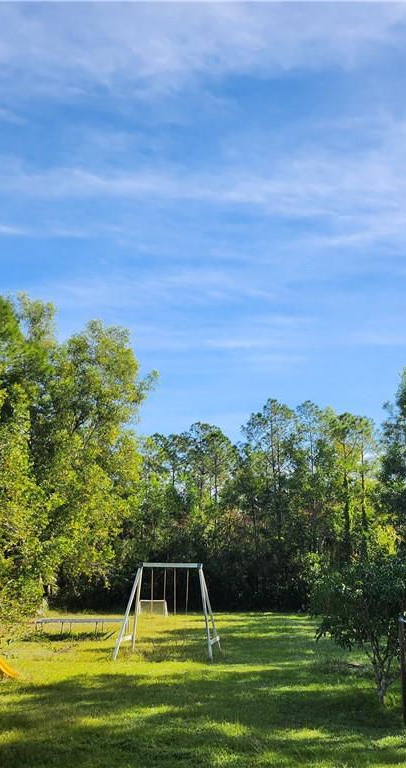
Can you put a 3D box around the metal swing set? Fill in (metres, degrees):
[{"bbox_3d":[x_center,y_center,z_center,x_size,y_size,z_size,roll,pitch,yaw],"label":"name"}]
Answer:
[{"bbox_3d":[-0.990,7.203,22.687,3.050,2.870,2.200,-2,-17,8],"label":"metal swing set"}]

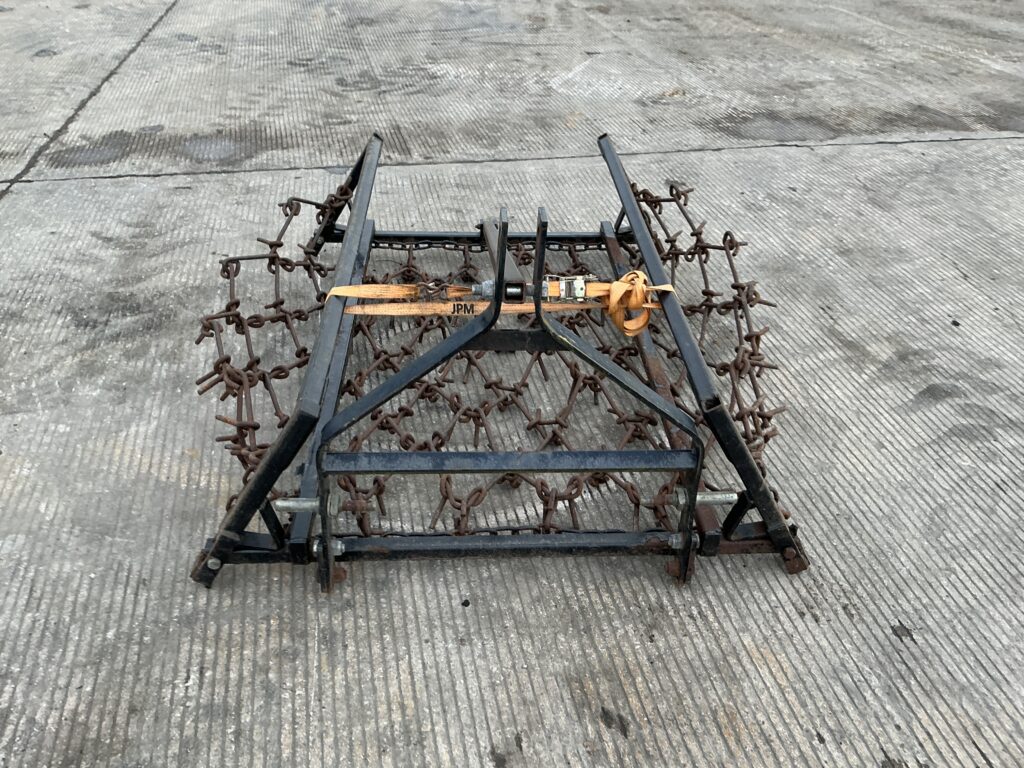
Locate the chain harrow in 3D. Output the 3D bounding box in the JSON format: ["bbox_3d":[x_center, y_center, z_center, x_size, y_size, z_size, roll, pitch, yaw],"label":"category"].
[{"bbox_3d":[-0.040,-0.167,2.168,1.534,0.348,1.422,0,35,-3],"label":"chain harrow"}]

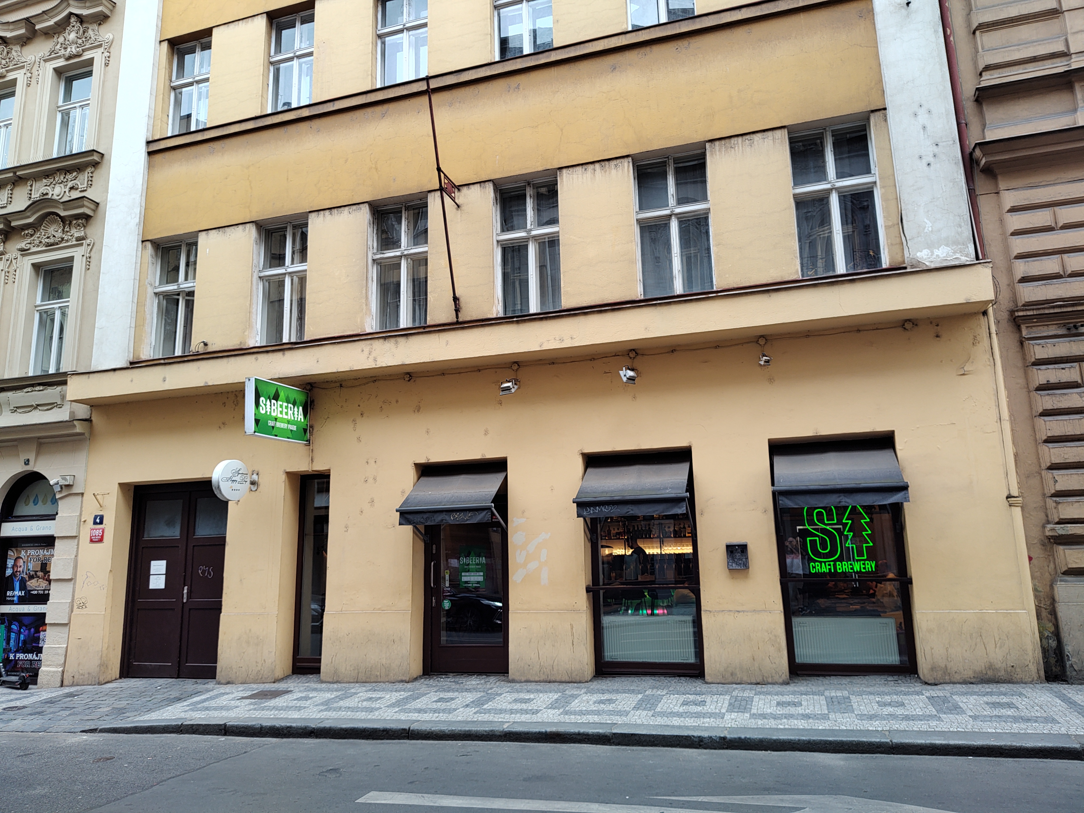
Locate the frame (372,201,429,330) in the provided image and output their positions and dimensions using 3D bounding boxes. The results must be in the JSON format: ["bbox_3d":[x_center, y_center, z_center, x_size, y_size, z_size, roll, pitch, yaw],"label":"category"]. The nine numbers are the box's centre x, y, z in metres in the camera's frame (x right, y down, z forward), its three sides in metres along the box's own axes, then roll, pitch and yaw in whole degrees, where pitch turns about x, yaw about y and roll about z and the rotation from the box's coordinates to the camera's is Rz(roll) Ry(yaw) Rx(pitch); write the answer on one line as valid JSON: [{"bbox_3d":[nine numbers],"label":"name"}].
[{"bbox_3d":[-1.988,-2.011,10.550,0.980,1.990,0.140,-5,-11,16],"label":"frame"}]

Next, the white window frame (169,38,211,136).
[{"bbox_3d":[-5.973,-5.470,12.479,0.950,1.880,0.140,-5,-11,16],"label":"white window frame"}]

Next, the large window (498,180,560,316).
[{"bbox_3d":[-0.154,-2.241,10.136,0.960,1.990,0.140,-5,-11,16],"label":"large window"}]

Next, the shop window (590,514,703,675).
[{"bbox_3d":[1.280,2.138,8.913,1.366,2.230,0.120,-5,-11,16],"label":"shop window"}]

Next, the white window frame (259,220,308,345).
[{"bbox_3d":[-3.960,-1.925,11.248,0.960,1.990,0.140,-5,-11,16],"label":"white window frame"}]

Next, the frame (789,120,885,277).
[{"bbox_3d":[3.670,-2.559,9.018,0.960,1.990,0.140,-5,-11,16],"label":"frame"}]

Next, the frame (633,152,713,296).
[{"bbox_3d":[1.767,-2.401,9.575,0.960,1.990,0.140,-5,-11,16],"label":"frame"}]

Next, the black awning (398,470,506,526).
[{"bbox_3d":[-1.110,1.170,9.319,1.321,0.707,0.814,-5,-11,16],"label":"black awning"}]

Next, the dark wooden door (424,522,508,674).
[{"bbox_3d":[-0.948,2.452,9.538,1.313,2.050,0.110,-5,-11,16],"label":"dark wooden door"}]

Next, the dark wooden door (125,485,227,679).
[{"bbox_3d":[-5.411,2.574,10.857,2.061,2.899,0.120,-5,-11,16],"label":"dark wooden door"}]

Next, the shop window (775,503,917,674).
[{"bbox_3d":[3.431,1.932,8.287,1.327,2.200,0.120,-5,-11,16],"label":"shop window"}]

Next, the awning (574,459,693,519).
[{"bbox_3d":[1.122,0.994,8.707,1.360,0.670,0.820,-5,-11,16],"label":"awning"}]

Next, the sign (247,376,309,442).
[{"bbox_3d":[-3.542,0.075,9.708,0.140,0.735,1.130,-5,-11,16],"label":"sign"}]

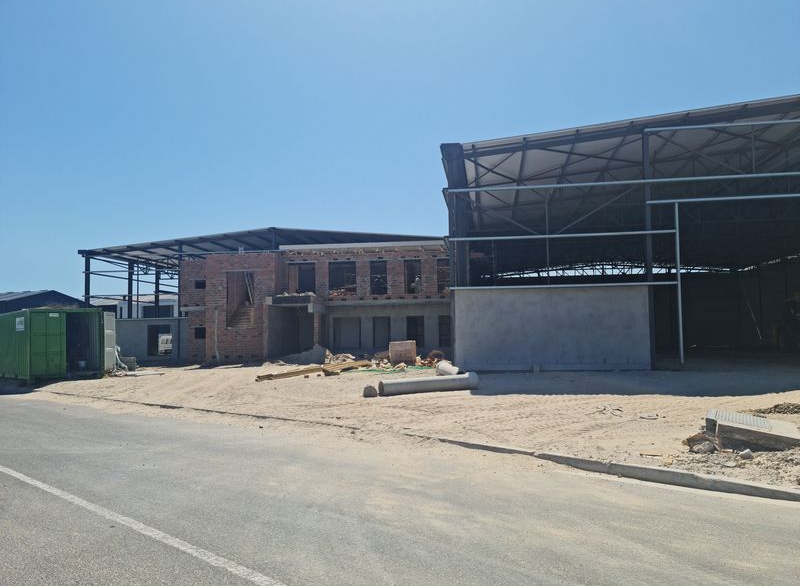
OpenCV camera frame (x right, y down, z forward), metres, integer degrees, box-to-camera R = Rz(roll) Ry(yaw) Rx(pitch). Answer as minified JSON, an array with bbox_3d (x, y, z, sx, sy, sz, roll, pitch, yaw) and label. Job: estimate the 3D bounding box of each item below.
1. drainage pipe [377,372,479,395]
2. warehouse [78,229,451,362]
[{"bbox_3d":[0.685,2.005,13.757,2.420,0.360,0.360,0,-4,-28],"label":"drainage pipe"},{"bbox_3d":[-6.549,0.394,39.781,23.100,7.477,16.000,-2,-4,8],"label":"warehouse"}]

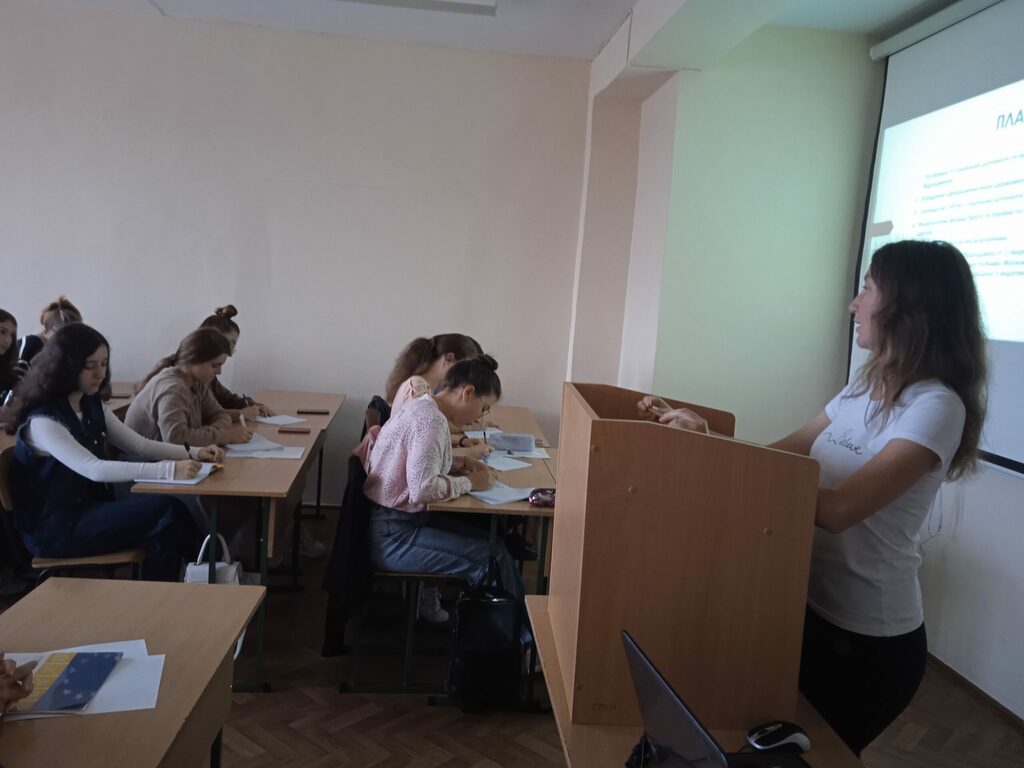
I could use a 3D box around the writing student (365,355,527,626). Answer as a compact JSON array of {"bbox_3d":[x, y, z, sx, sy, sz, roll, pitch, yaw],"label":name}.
[{"bbox_3d":[-0.224,0.516,3.162,0.680,1.280,0.480,3,8,-5],"label":"writing student"}]

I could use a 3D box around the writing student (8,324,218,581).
[{"bbox_3d":[-1.484,0.433,3.082,0.730,1.300,0.520,3,8,-5],"label":"writing student"}]

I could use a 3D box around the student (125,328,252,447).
[{"bbox_3d":[-1.432,0.372,3.685,0.600,1.270,0.480,3,8,-5],"label":"student"}]

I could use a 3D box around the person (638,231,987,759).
[{"bbox_3d":[0.595,0.532,1.811,0.700,1.710,0.500,3,8,-5],"label":"person"}]

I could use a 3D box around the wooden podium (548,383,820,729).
[{"bbox_3d":[0.323,0.322,1.771,0.425,0.570,0.515,3,8,-5],"label":"wooden podium"}]

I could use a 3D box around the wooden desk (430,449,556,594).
[{"bbox_3d":[-0.099,0.740,3.496,0.520,0.765,1.140,3,8,-5],"label":"wooden desk"}]

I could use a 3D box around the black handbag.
[{"bbox_3d":[-0.086,0.872,2.908,0.255,0.550,0.150,3,8,-5],"label":"black handbag"}]

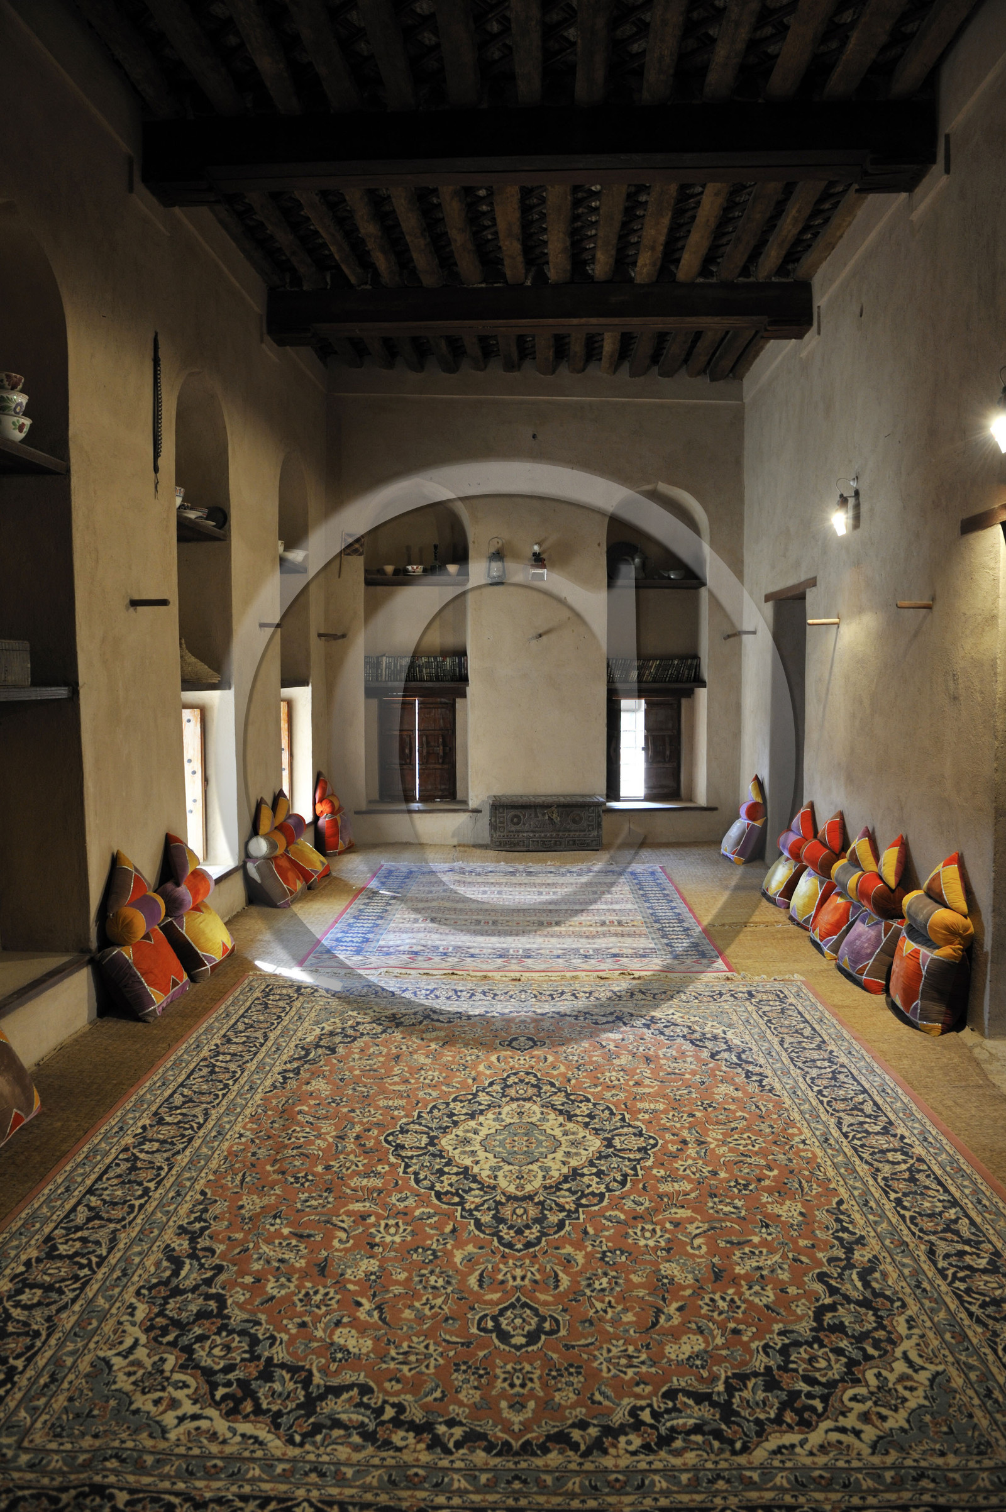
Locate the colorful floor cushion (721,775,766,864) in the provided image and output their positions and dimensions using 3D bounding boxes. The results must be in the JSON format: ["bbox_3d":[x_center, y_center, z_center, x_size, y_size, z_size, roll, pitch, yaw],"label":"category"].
[{"bbox_3d":[2.002,0.508,8.400,0.250,0.700,0.516,0,4,2],"label":"colorful floor cushion"}]

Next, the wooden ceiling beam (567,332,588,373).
[{"bbox_3d":[0.637,-3.594,8.569,0.150,0.155,1.737,0,4,3],"label":"wooden ceiling beam"}]

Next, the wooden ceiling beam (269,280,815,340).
[{"bbox_3d":[0.237,-2.999,6.854,3.664,0.291,0.284,0,4,2],"label":"wooden ceiling beam"}]

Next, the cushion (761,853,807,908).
[{"bbox_3d":[1.981,0.807,6.988,0.291,0.398,0.551,0,4,2],"label":"cushion"}]

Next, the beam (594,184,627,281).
[{"bbox_3d":[0.683,-3.436,6.380,0.150,0.155,1.938,0,4,3],"label":"beam"}]

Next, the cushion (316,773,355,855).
[{"bbox_3d":[-1.511,0.491,9.088,0.291,0.742,0.528,0,4,2],"label":"cushion"}]

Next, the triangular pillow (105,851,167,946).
[{"bbox_3d":[-1.584,0.605,4.403,0.161,0.368,0.335,-10,3,2],"label":"triangular pillow"}]

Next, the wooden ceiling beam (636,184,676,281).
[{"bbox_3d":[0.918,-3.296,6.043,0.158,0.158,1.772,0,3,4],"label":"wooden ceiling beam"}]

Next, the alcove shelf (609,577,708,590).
[{"bbox_3d":[1.382,-1.582,9.310,0.918,0.054,0.360,0,4,-4],"label":"alcove shelf"}]

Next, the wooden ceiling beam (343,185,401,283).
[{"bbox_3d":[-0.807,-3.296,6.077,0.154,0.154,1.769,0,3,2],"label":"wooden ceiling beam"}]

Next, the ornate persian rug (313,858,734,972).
[{"bbox_3d":[0.112,0.986,6.671,2.239,0.012,2.985,0,4,2],"label":"ornate persian rug"}]

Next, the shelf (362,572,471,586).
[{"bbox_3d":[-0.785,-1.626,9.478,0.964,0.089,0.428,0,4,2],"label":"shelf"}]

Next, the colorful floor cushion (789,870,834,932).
[{"bbox_3d":[1.928,0.860,6.104,0.250,0.350,0.480,0,4,2],"label":"colorful floor cushion"}]

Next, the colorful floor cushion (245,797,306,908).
[{"bbox_3d":[-1.575,0.640,7.091,0.306,0.742,0.566,0,4,2],"label":"colorful floor cushion"}]

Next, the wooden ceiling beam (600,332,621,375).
[{"bbox_3d":[0.844,-3.257,7.756,0.121,0.135,1.803,0,4,4],"label":"wooden ceiling beam"}]

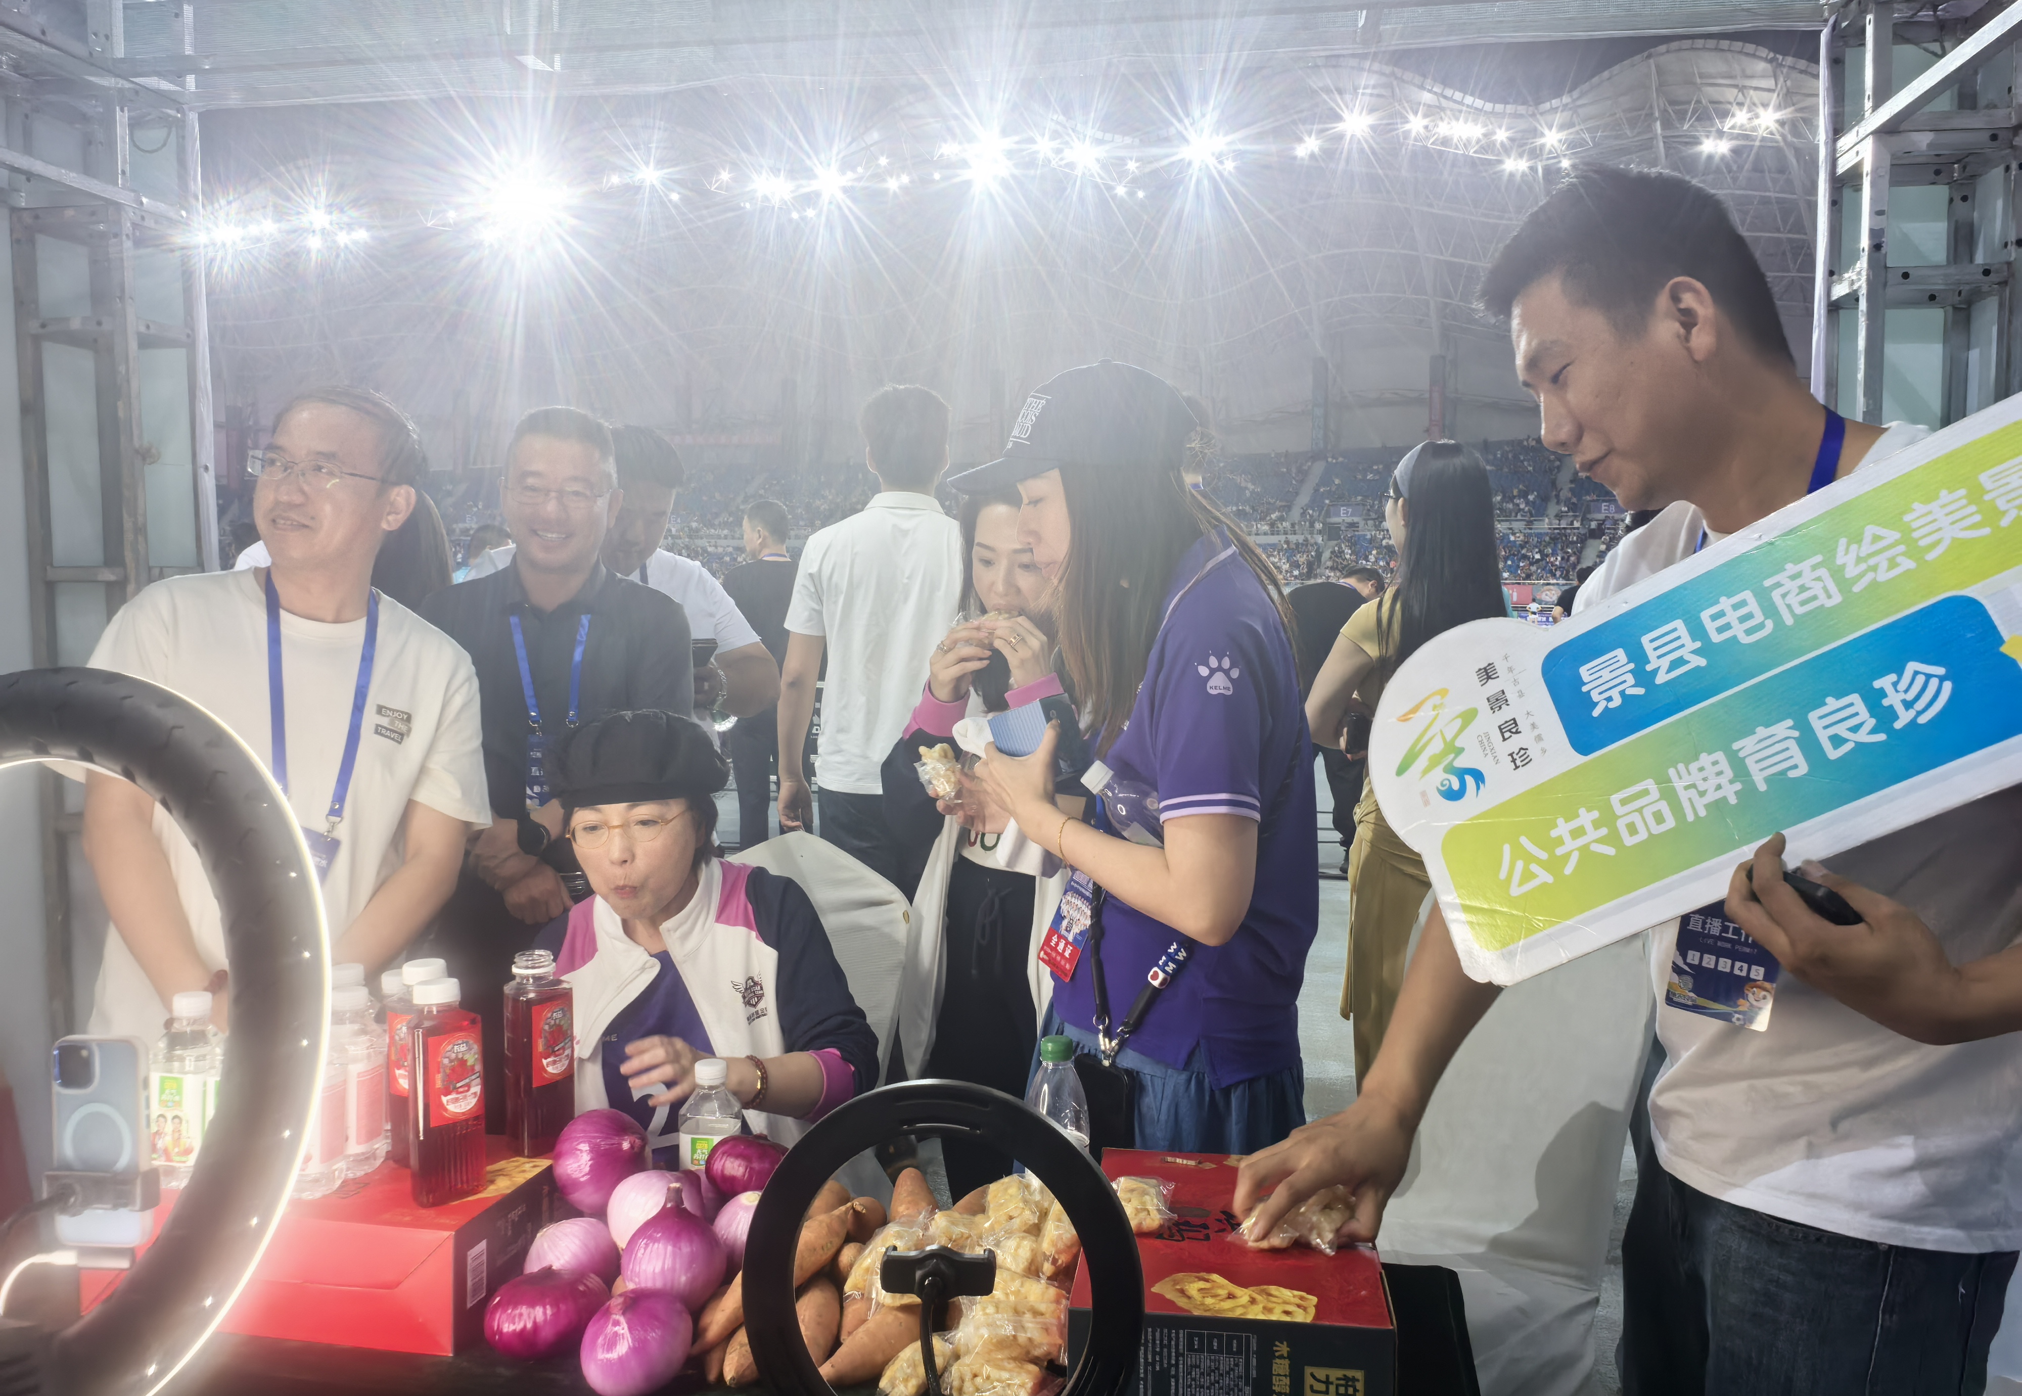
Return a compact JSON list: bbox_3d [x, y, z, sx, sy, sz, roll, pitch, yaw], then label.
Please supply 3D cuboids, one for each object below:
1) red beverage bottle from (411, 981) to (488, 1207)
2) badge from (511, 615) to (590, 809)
[{"bbox_3d":[-0.490,0.339,1.366,0.054,0.184,0.054,-5,6,-43],"label":"red beverage bottle"},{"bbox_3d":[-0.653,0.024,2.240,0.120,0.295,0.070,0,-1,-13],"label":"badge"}]

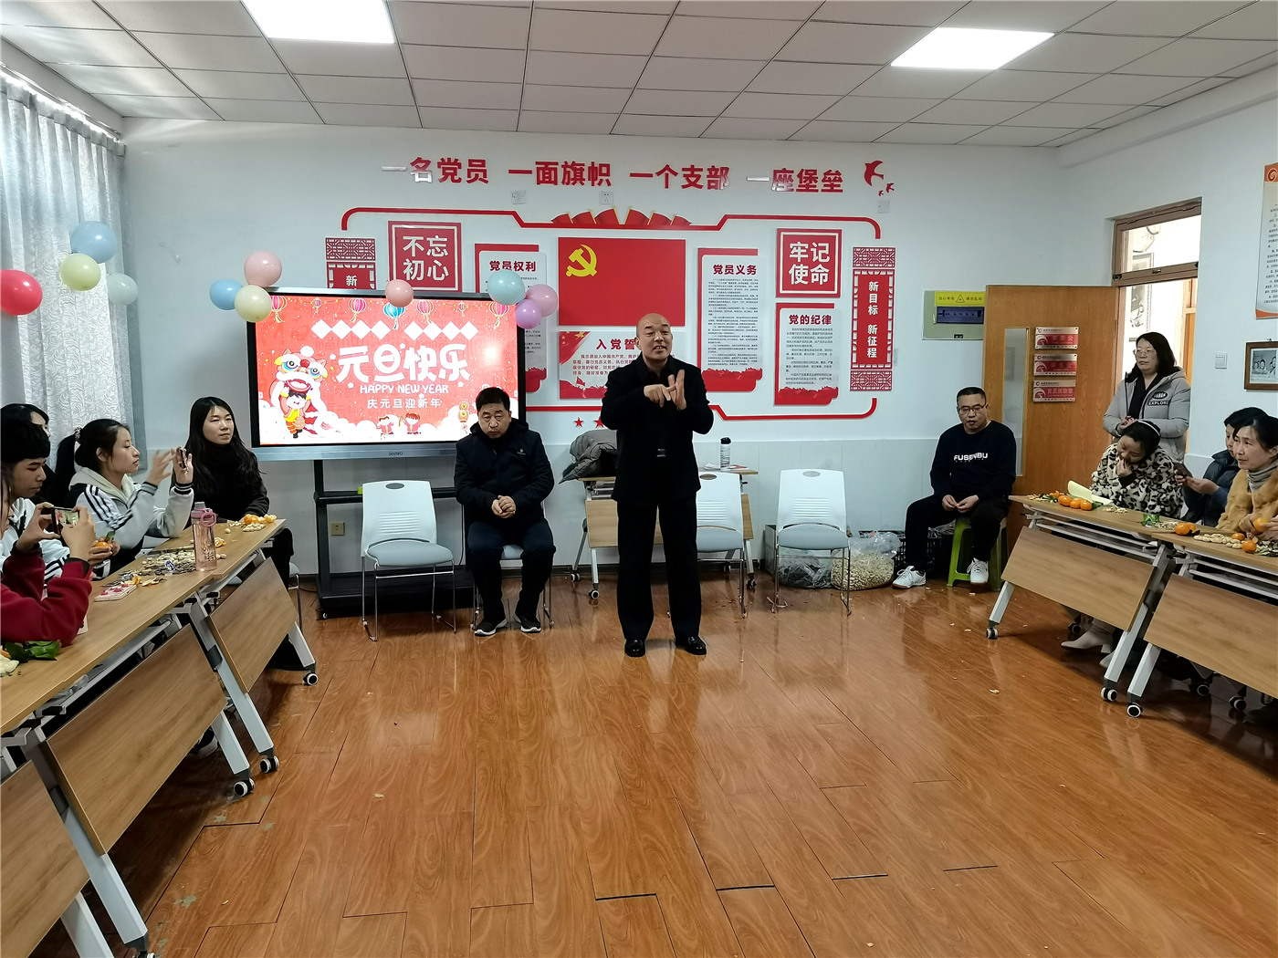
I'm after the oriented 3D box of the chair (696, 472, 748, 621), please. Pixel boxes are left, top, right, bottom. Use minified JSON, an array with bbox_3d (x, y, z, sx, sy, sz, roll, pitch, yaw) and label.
[{"bbox_3d":[0.400,0.368,6.114,0.470,0.790,0.560,0,6,3],"label":"chair"}]

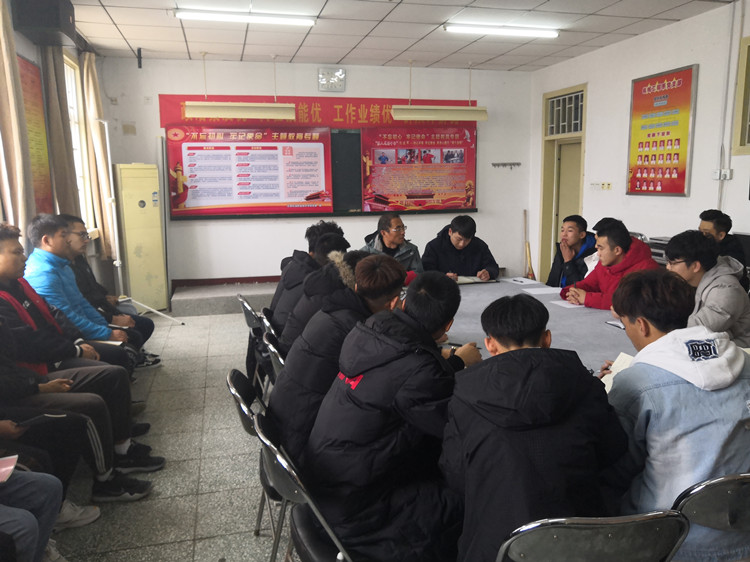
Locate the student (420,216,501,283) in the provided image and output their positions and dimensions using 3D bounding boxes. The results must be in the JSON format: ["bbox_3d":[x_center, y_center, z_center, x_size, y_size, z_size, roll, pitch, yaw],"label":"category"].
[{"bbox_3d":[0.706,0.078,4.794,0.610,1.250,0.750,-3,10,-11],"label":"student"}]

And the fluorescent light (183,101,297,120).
[{"bbox_3d":[-1.565,-1.998,6.867,1.260,0.180,0.180,-3,10,-14],"label":"fluorescent light"}]

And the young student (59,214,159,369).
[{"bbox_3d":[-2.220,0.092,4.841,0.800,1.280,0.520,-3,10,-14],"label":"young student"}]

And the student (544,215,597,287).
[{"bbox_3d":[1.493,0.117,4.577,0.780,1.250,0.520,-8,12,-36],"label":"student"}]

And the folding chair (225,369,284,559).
[{"bbox_3d":[-0.294,0.763,2.361,0.480,0.790,0.450,-5,11,-22],"label":"folding chair"}]

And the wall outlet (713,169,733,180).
[{"bbox_3d":[3.078,-0.939,5.168,0.040,0.092,0.200,-3,10,-14],"label":"wall outlet"}]

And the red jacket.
[{"bbox_3d":[1.525,0.094,3.606,0.560,0.730,0.580,-3,10,-14],"label":"red jacket"}]

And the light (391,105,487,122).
[{"bbox_3d":[0.840,-2.135,7.490,1.270,0.180,0.190,-3,10,-14],"label":"light"}]

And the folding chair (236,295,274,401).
[{"bbox_3d":[-0.598,0.507,3.800,0.490,0.790,0.460,-5,11,-24],"label":"folding chair"}]

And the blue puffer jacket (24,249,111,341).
[{"bbox_3d":[-1.992,0.122,3.810,0.530,0.670,0.500,-3,10,-12],"label":"blue puffer jacket"}]

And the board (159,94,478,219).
[{"bbox_3d":[-0.568,-1.614,7.635,4.130,1.500,0.070,-3,10,-14],"label":"board"}]

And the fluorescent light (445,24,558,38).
[{"bbox_3d":[1.196,-2.352,5.498,1.190,0.080,0.085,-3,10,-14],"label":"fluorescent light"}]

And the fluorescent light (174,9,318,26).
[{"bbox_3d":[-1.120,-2.315,5.159,1.210,0.078,0.055,-3,10,-14],"label":"fluorescent light"}]

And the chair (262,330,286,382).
[{"bbox_3d":[-0.276,0.671,2.855,0.490,0.790,0.460,-4,11,-20],"label":"chair"}]

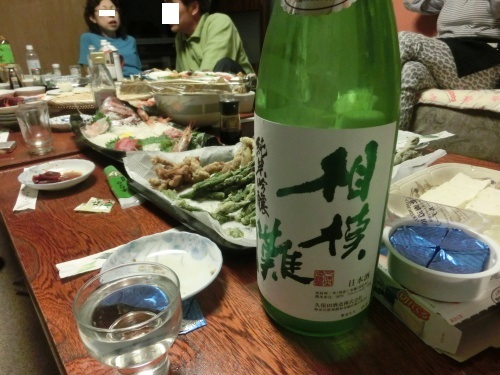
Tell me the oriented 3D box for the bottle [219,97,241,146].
[{"bbox_3d":[-0.042,-0.137,0.736,0.047,0.112,0.047,-1,24,0],"label":"bottle"}]

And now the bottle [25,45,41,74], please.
[{"bbox_3d":[-1.276,-0.741,2.031,0.064,0.190,0.064,-1,24,0],"label":"bottle"}]

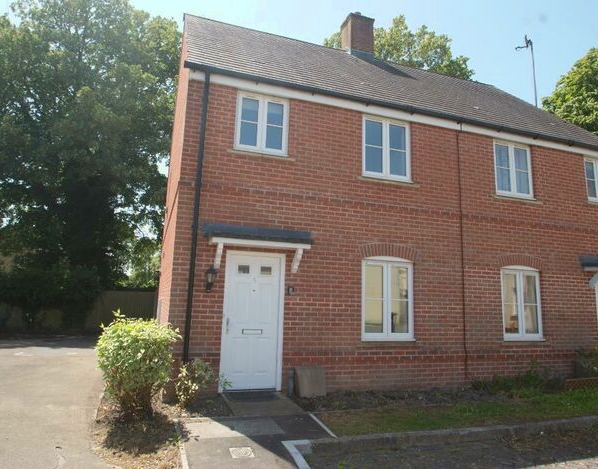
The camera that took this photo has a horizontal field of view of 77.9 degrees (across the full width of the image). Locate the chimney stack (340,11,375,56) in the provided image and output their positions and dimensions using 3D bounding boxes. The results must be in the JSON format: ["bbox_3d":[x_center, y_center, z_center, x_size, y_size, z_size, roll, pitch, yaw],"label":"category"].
[{"bbox_3d":[1.869,-6.009,11.698,0.800,1.420,0.660,5,-10,-17],"label":"chimney stack"}]

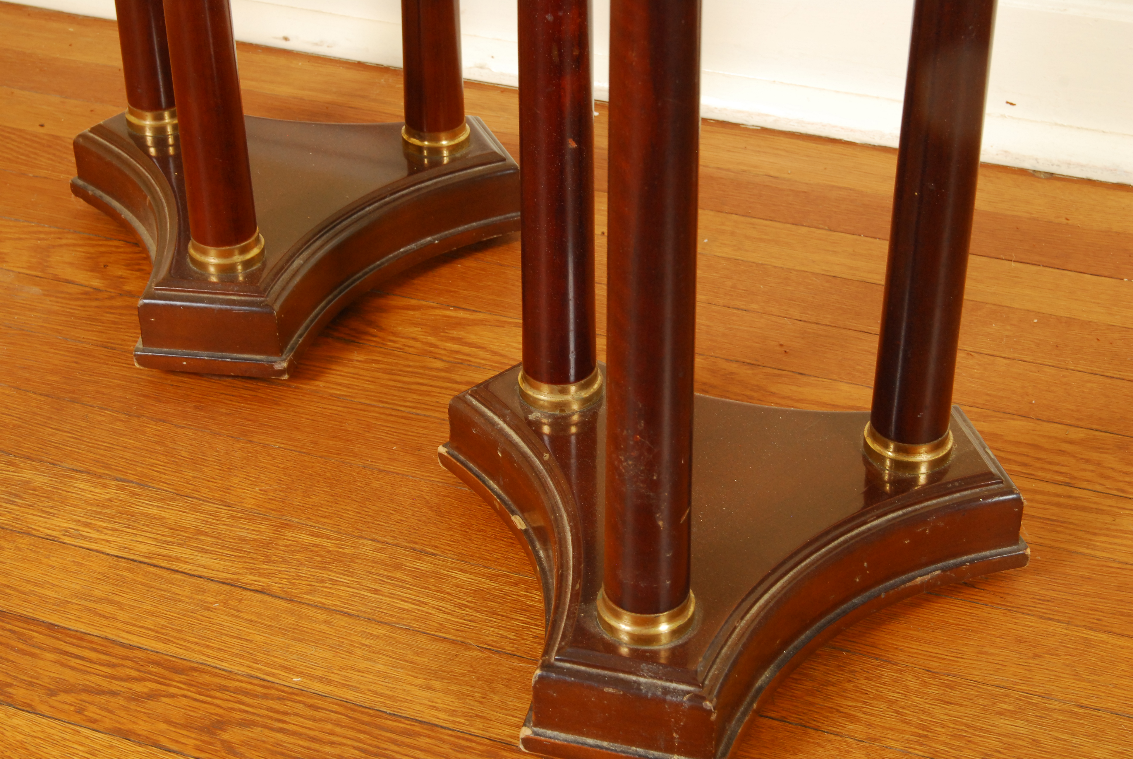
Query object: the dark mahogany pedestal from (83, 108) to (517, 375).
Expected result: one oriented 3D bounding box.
[{"bbox_3d":[-0.188,-0.102,1.329,0.322,0.051,0.279,4,34,8],"label":"dark mahogany pedestal"}]

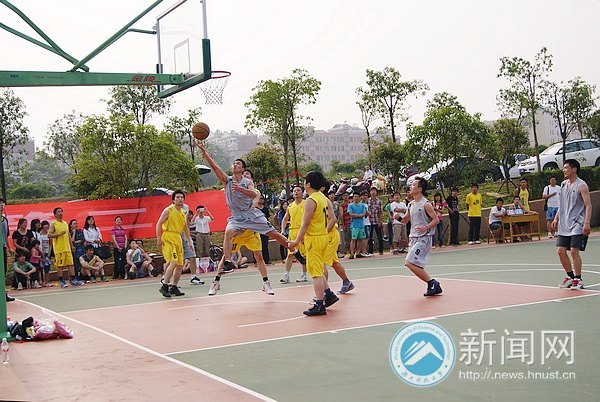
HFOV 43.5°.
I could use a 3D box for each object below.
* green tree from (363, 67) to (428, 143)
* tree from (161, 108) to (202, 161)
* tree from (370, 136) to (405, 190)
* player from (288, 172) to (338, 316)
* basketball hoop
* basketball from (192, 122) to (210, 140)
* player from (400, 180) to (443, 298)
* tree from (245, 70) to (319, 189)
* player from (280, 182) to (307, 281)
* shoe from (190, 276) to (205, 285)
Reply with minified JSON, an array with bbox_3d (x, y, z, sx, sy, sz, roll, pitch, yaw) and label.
[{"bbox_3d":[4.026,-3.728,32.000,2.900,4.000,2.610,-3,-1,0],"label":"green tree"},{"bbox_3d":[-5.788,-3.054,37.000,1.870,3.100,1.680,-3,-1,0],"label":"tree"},{"bbox_3d":[3.398,-1.429,29.000,1.350,2.050,1.220,-3,-1,0],"label":"tree"},{"bbox_3d":[0.162,0.529,9.350,0.580,1.740,0.500,-4,-1,21],"label":"player"},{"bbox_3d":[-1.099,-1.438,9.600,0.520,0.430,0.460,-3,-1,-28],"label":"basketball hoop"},{"bbox_3d":[-1.325,-0.935,10.100,0.243,0.243,0.243,-3,-1,0],"label":"basketball"},{"bbox_3d":[1.609,0.482,10.200,0.620,1.600,0.500,-3,-1,-27],"label":"player"},{"bbox_3d":[-0.664,-2.675,28.500,2.880,4.710,2.600,-3,-1,0],"label":"tree"},{"bbox_3d":[-0.064,0.593,13.700,0.550,1.770,0.420,-4,-1,14],"label":"player"},{"bbox_3d":[-1.965,1.524,14.400,0.300,0.130,0.110,-4,-1,30],"label":"shoe"}]

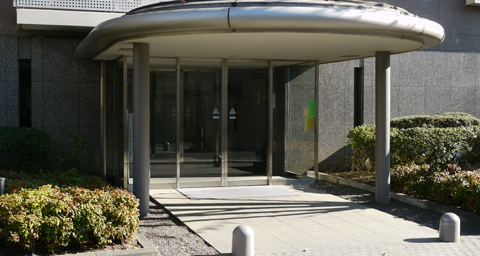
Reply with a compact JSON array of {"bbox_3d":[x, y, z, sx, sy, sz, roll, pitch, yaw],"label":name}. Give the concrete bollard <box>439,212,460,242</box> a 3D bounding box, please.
[{"bbox_3d":[2.323,1.094,7.729,0.220,0.305,0.220,0,2,-18],"label":"concrete bollard"}]

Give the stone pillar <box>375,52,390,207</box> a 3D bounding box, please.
[{"bbox_3d":[2.183,-0.009,10.595,0.215,2.310,0.215,0,2,0],"label":"stone pillar"}]

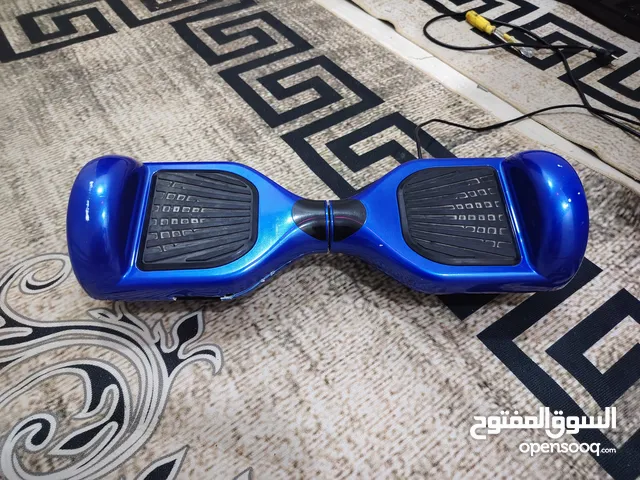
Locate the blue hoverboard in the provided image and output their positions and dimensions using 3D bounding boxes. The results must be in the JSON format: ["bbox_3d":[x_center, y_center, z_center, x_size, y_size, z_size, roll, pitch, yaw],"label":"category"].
[{"bbox_3d":[0.014,-0.020,0.554,0.584,0.178,0.186,-1,57,-2],"label":"blue hoverboard"}]

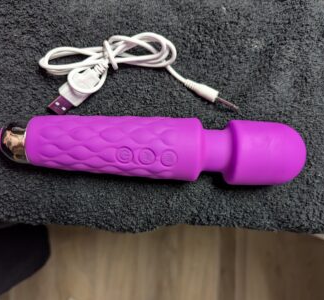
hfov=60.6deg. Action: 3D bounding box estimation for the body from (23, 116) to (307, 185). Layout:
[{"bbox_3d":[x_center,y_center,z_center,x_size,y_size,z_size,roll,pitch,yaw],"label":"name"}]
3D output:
[{"bbox_3d":[-0.007,-0.001,0.183,0.198,0.041,0.042,3,85,0],"label":"body"}]

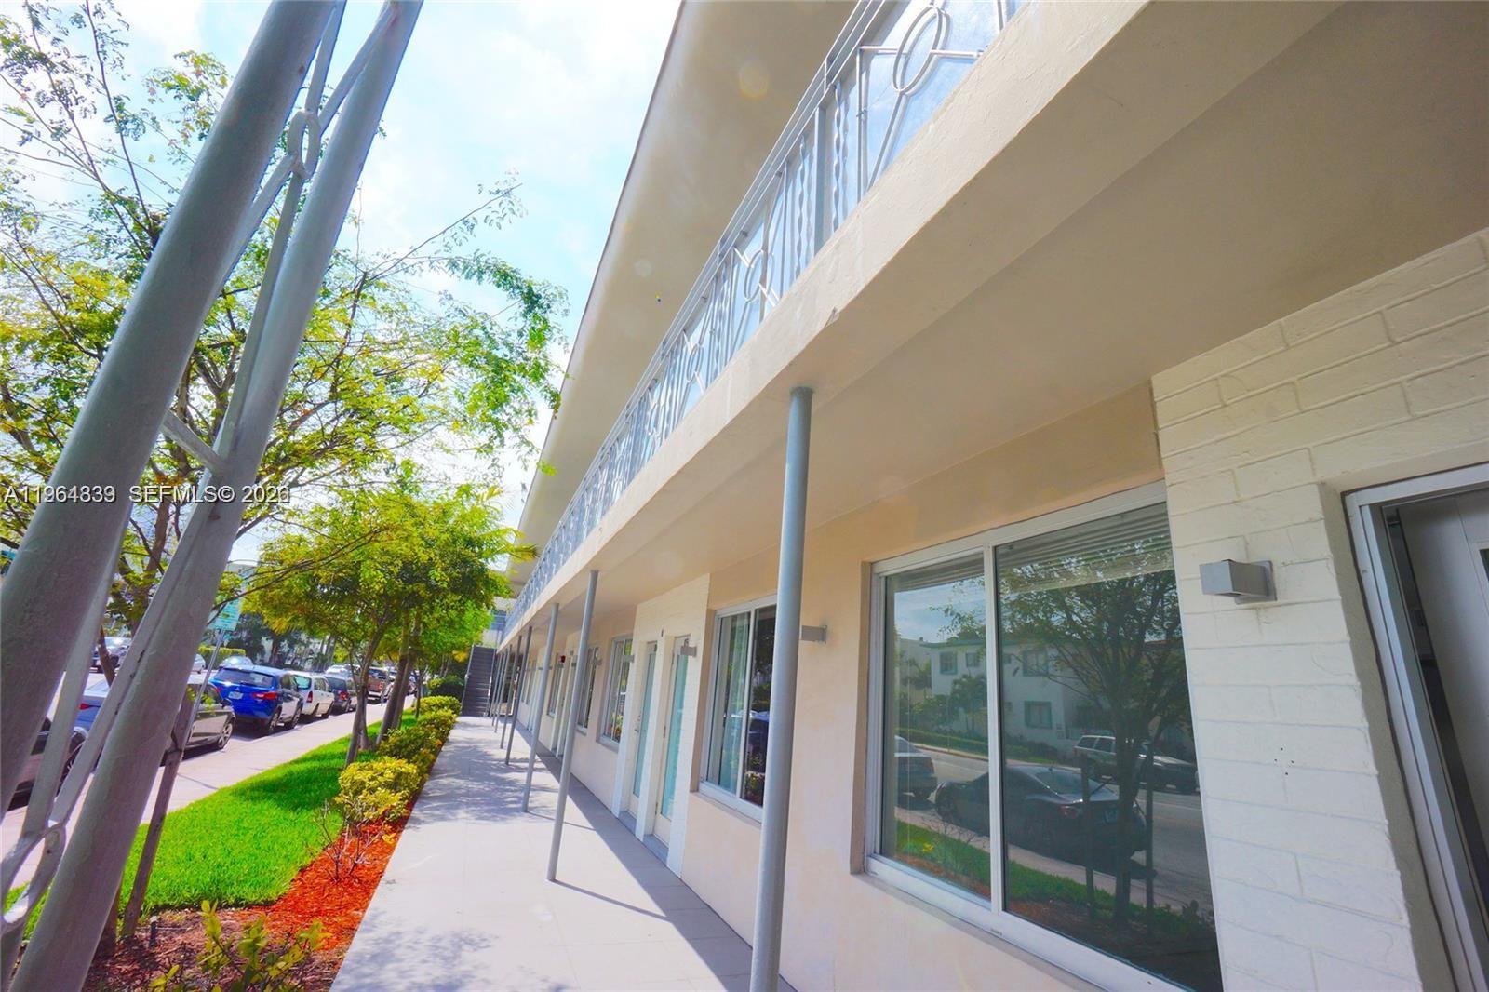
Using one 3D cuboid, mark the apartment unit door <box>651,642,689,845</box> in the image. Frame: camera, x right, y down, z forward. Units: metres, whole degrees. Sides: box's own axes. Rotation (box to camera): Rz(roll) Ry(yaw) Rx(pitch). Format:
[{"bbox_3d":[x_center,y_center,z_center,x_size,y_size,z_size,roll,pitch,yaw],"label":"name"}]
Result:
[{"bbox_3d":[-0.698,2.496,6.491,0.060,2.050,0.930,12,-19,-20],"label":"apartment unit door"}]

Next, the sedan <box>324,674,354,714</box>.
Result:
[{"bbox_3d":[-17.910,8.502,26.972,1.790,1.490,4.500,12,-19,-22],"label":"sedan"}]

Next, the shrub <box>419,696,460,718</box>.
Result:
[{"bbox_3d":[-11.346,7.852,23.140,1.350,0.800,1.300,12,-19,-20],"label":"shrub"}]

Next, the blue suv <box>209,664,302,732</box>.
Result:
[{"bbox_3d":[-13.764,5.688,17.517,1.790,1.630,4.330,12,-19,-22],"label":"blue suv"}]

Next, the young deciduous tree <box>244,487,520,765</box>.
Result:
[{"bbox_3d":[-7.219,2.395,12.637,4.400,5.300,4.200,12,-19,-20],"label":"young deciduous tree"}]

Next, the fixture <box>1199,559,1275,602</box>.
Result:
[{"bbox_3d":[1.348,0.233,1.699,0.164,0.107,0.105,12,-19,-20],"label":"fixture"}]

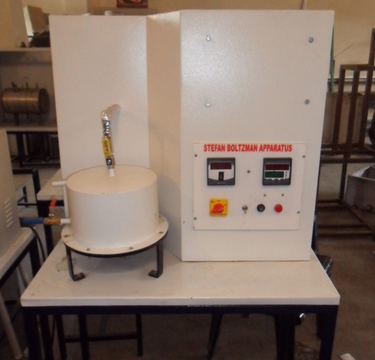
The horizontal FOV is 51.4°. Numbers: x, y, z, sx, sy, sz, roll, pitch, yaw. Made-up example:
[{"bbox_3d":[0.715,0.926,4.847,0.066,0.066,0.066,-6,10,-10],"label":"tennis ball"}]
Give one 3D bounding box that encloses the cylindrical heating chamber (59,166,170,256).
[{"bbox_3d":[-0.187,0.062,1.018,0.280,0.142,0.280,0,16,-1],"label":"cylindrical heating chamber"}]

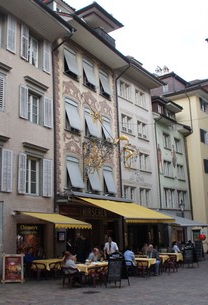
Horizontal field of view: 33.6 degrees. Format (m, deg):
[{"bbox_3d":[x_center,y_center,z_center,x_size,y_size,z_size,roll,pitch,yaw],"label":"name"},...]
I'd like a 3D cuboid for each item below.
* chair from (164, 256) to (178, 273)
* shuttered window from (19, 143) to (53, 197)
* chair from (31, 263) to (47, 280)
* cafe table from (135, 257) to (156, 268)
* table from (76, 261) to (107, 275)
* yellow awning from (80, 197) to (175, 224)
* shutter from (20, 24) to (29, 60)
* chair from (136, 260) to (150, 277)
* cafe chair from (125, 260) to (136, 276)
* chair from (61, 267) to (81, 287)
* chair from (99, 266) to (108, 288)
[{"bbox_3d":[3.313,5.462,16.955,0.500,0.780,0.500,1,-14,-15],"label":"chair"},{"bbox_3d":[-3.603,1.001,18.493,0.250,2.700,2.620,-10,-15,29],"label":"shuttered window"},{"bbox_3d":[-2.852,5.171,15.099,0.500,0.760,0.520,-9,-15,26],"label":"chair"},{"bbox_3d":[1.844,5.261,15.789,0.950,0.730,0.850,-11,-16,30],"label":"cafe table"},{"bbox_3d":[-0.501,4.867,13.798,0.850,0.730,1.350,-14,-18,38],"label":"table"},{"bbox_3d":[1.779,3.962,23.250,3.270,1.640,7.537,-10,-15,30],"label":"yellow awning"},{"bbox_3d":[-4.374,-6.124,19.256,0.060,2.107,0.583,-11,-16,30],"label":"shutter"},{"bbox_3d":[1.694,4.964,14.983,0.490,0.760,0.520,-10,-15,29],"label":"chair"},{"bbox_3d":[1.194,5.271,15.821,0.520,0.780,0.520,-12,-17,34],"label":"cafe chair"},{"bbox_3d":[-1.198,4.658,12.941,0.540,0.780,0.540,9,-18,-39],"label":"chair"},{"bbox_3d":[0.021,4.557,12.739,0.520,0.780,0.520,-14,-18,39],"label":"chair"}]

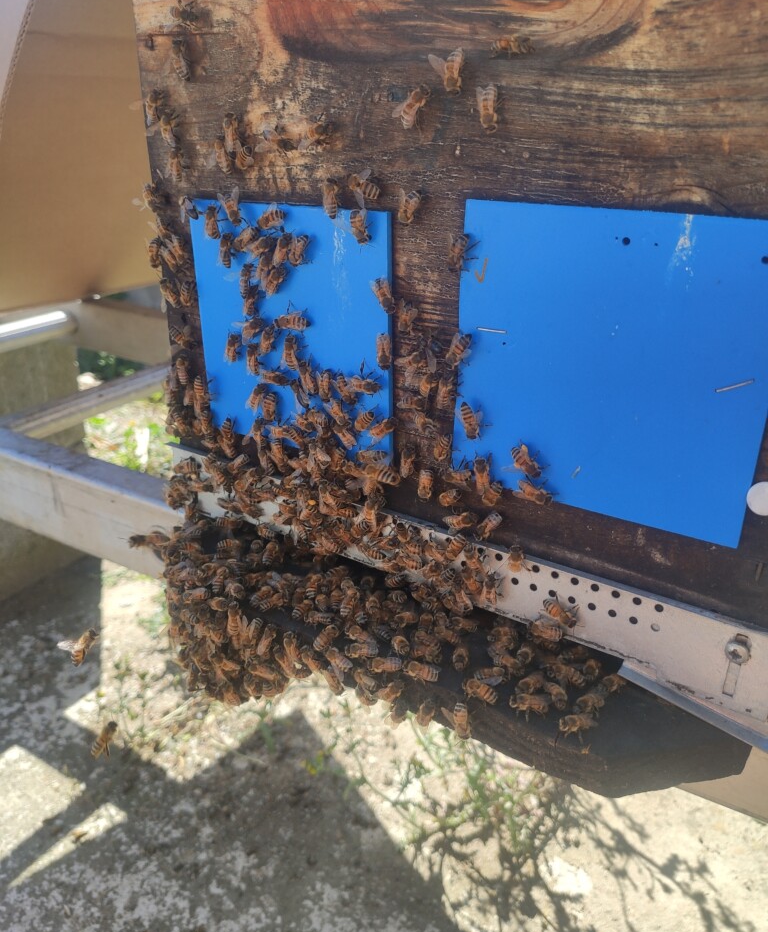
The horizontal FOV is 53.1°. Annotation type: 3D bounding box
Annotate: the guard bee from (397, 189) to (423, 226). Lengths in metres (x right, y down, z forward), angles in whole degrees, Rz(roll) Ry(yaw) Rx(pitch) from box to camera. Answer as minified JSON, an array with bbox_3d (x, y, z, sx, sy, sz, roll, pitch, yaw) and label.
[{"bbox_3d":[0.009,-0.086,0.258,0.007,0.013,0.005,36,37,17],"label":"guard bee"}]

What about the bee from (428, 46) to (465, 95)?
[{"bbox_3d":[0.020,-0.125,0.242,0.011,0.013,0.005,23,32,25],"label":"bee"}]

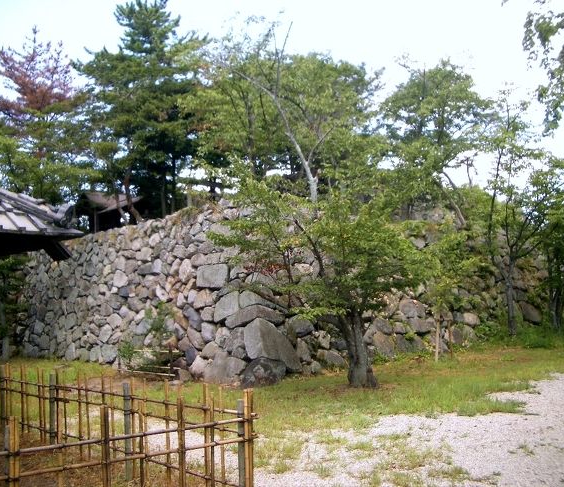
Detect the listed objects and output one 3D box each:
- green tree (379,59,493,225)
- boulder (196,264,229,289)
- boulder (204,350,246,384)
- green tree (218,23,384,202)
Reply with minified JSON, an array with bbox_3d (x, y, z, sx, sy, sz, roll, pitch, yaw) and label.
[{"bbox_3d":[3.976,-2.583,16.800,2.900,4.300,2.800,0,-4,0],"label":"green tree"},{"bbox_3d":[-1.291,0.613,12.200,0.570,0.450,0.420,-1,-4,18],"label":"boulder"},{"bbox_3d":[-0.998,2.189,11.600,0.700,0.600,0.580,-1,-4,18],"label":"boulder"},{"bbox_3d":[0.372,-2.951,14.800,3.800,4.100,3.500,0,-4,0],"label":"green tree"}]

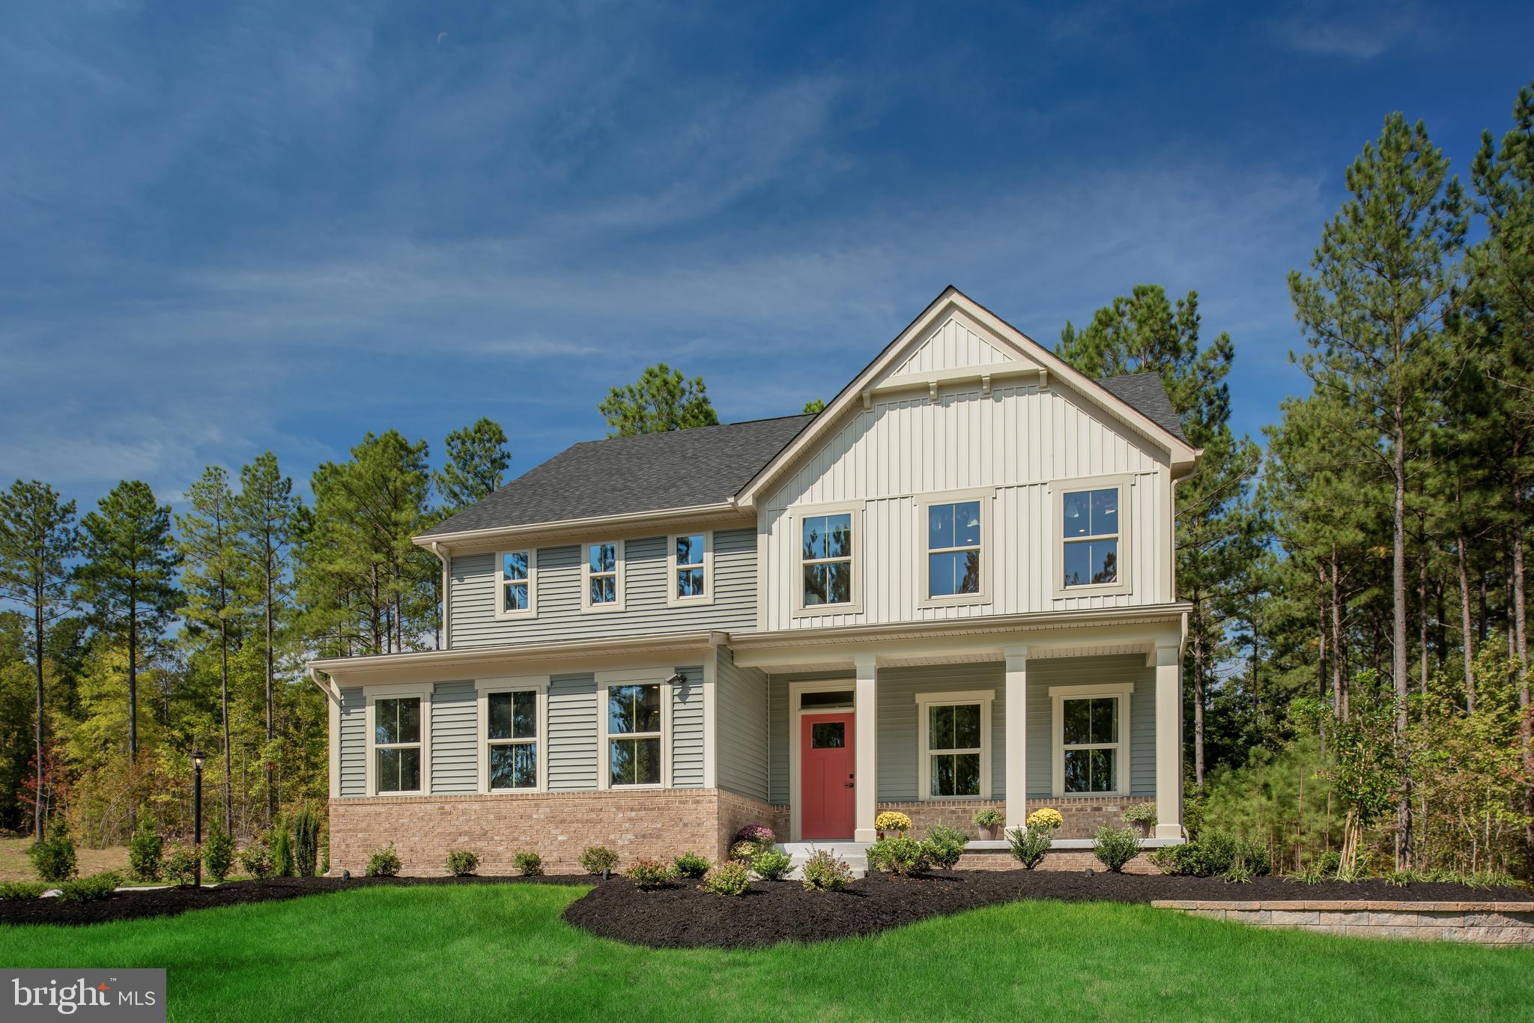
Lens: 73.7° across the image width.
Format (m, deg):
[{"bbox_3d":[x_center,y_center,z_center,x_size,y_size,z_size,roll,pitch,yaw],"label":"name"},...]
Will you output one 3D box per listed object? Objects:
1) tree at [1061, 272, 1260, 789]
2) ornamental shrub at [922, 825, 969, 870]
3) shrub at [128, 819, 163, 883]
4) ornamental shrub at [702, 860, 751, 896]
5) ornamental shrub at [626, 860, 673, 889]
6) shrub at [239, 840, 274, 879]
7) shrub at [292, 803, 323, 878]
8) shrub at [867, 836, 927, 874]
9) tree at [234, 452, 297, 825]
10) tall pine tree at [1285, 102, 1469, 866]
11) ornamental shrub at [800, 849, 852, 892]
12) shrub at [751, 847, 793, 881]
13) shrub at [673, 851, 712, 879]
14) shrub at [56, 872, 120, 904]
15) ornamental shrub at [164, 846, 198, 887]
[{"bbox_3d":[13.859,1.581,36.000,7.100,18.000,7.100,0,-10,0],"label":"tree"},{"bbox_3d":[2.402,4.533,13.800,0.634,0.532,0.634,0,-10,0],"label":"ornamental shrub"},{"bbox_3d":[-10.634,5.810,17.500,0.603,0.973,0.603,0,-10,0],"label":"shrub"},{"bbox_3d":[-0.502,4.523,12.600,0.593,0.370,0.593,0,-10,0],"label":"ornamental shrub"},{"bbox_3d":[-1.474,4.577,12.900,0.593,0.307,0.593,0,-10,0],"label":"ornamental shrub"},{"bbox_3d":[-8.088,5.511,16.200,0.540,0.589,0.520,0,-6,0],"label":"shrub"},{"bbox_3d":[-7.461,5.336,16.600,0.496,1.120,0.496,0,-10,0],"label":"shrub"},{"bbox_3d":[1.776,4.672,13.900,0.782,0.521,0.720,0,-6,0],"label":"shrub"},{"bbox_3d":[-20.599,5.214,42.000,2.605,15.297,2.700,0,-6,0],"label":"tree"},{"bbox_3d":[12.500,-0.430,21.000,3.700,15.600,3.700,-1,-3,16],"label":"tall pine tree"},{"bbox_3d":[0.789,4.770,13.600,0.687,0.556,0.680,0,-6,0],"label":"ornamental shrub"},{"bbox_3d":[0.073,4.794,13.900,0.543,0.442,0.550,0,-6,0],"label":"shrub"},{"bbox_3d":[-0.989,4.664,13.500,0.496,0.303,0.496,0,-10,0],"label":"shrub"},{"bbox_3d":[-9.494,5.250,14.300,0.887,0.422,0.800,0,-6,0],"label":"shrub"},{"bbox_3d":[-8.768,5.304,15.300,0.510,0.608,0.520,0,-6,0],"label":"ornamental shrub"}]

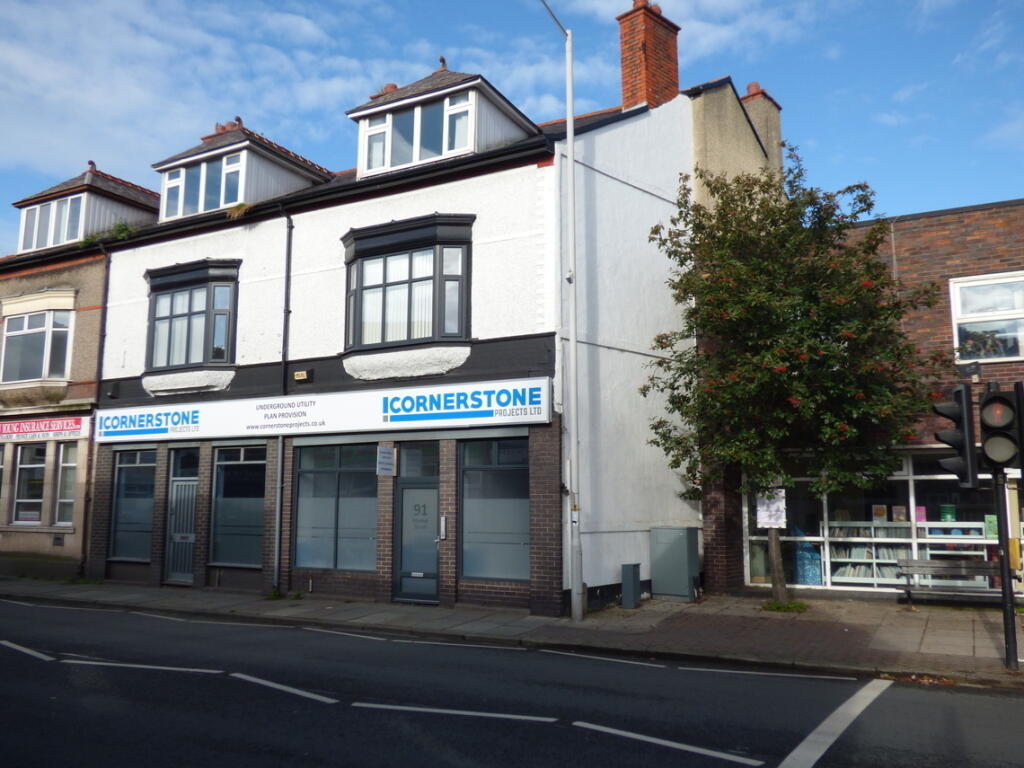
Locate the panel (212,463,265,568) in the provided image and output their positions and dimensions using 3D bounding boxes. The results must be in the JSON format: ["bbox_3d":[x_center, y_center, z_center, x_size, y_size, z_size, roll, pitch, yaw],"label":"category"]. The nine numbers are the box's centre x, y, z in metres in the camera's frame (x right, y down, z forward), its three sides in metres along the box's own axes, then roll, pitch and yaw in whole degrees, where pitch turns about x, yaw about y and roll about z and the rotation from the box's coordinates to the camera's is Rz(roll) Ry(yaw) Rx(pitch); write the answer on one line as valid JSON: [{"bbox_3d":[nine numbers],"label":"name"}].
[{"bbox_3d":[-5.403,2.588,16.565,1.471,2.029,0.070,-4,-9,28],"label":"panel"}]

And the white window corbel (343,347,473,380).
[{"bbox_3d":[-2.038,-0.339,14.859,2.832,0.471,0.330,-4,-9,28],"label":"white window corbel"}]

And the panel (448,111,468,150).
[{"bbox_3d":[-0.931,-4.531,14.890,0.410,0.691,0.060,-4,-9,29],"label":"panel"}]

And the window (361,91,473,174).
[{"bbox_3d":[-1.771,-4.569,15.386,2.587,1.175,0.200,-4,-9,29],"label":"window"}]

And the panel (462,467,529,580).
[{"bbox_3d":[-0.261,2.277,13.630,1.338,1.851,0.070,-4,-9,29],"label":"panel"}]

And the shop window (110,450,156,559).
[{"bbox_3d":[-8.181,2.646,18.058,1.405,2.357,0.090,-4,-9,28],"label":"shop window"}]

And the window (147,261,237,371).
[{"bbox_3d":[-7.067,-1.393,17.664,3.028,2.288,0.420,-4,-9,28],"label":"window"}]

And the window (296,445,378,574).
[{"bbox_3d":[-3.216,2.267,15.298,2.084,2.306,0.120,-4,-9,29],"label":"window"}]

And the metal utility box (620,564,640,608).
[{"bbox_3d":[2.021,3.433,14.081,0.210,0.724,0.270,-4,-9,29],"label":"metal utility box"}]

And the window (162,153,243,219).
[{"bbox_3d":[-6.747,-4.256,18.113,2.636,1.145,0.200,-4,-9,29],"label":"window"}]

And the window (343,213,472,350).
[{"bbox_3d":[-2.071,-1.775,15.015,3.000,2.324,0.420,-4,-9,28],"label":"window"}]

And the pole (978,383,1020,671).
[{"bbox_3d":[5.348,1.509,8.993,0.430,3.101,0.380,-4,-9,28],"label":"pole"}]

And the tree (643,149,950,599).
[{"bbox_3d":[4.939,-0.214,14.233,4.906,7.992,4.612,-4,-9,29],"label":"tree"}]

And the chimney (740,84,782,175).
[{"bbox_3d":[5.960,-6.143,20.214,1.000,2.579,0.933,-7,-10,41],"label":"chimney"}]

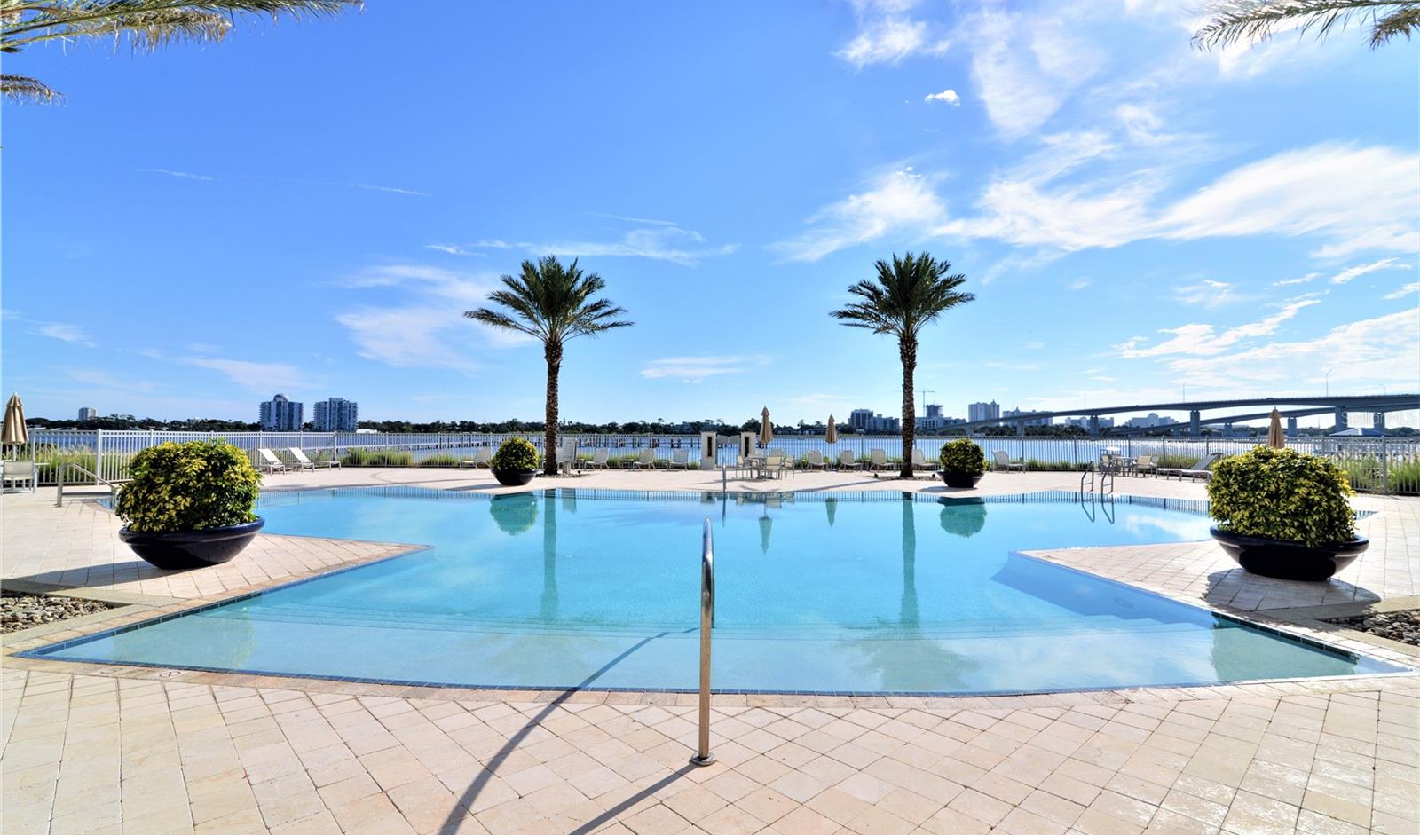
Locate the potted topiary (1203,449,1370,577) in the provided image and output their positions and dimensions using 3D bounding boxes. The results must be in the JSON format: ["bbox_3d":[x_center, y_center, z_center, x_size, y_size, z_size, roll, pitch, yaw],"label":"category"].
[{"bbox_3d":[6.596,1.075,7.242,1.360,1.430,1.360,0,-1,0],"label":"potted topiary"}]

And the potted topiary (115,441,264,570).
[{"bbox_3d":[-6.134,1.029,7.542,1.360,1.430,1.360,0,-1,0],"label":"potted topiary"}]

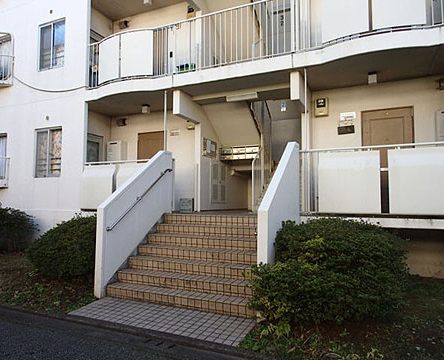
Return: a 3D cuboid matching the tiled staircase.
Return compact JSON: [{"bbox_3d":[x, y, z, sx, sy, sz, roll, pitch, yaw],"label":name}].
[{"bbox_3d":[-0.315,1.194,5.564,2.431,1.190,1.659,-2,-3,25],"label":"tiled staircase"}]

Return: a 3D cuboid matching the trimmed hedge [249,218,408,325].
[{"bbox_3d":[1.361,1.107,4.343,1.680,1.228,1.365,-2,-3,25],"label":"trimmed hedge"}]

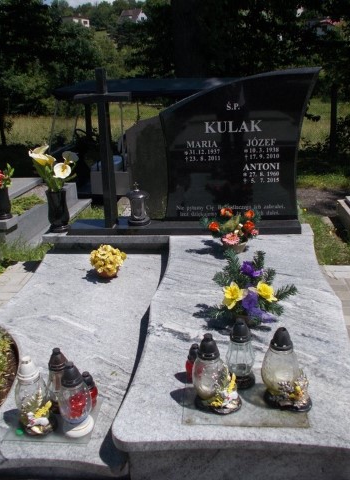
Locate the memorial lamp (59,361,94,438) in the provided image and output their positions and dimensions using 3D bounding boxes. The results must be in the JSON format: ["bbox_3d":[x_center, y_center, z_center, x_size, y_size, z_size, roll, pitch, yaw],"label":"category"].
[{"bbox_3d":[-0.378,0.575,1.778,0.128,0.297,0.128,-1,22,5],"label":"memorial lamp"}]

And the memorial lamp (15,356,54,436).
[{"bbox_3d":[-0.528,0.570,1.791,0.140,0.310,0.140,-8,22,-11],"label":"memorial lamp"}]

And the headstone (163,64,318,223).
[{"bbox_3d":[0.432,-0.630,3.304,1.048,1.001,0.110,0,17,7],"label":"headstone"}]

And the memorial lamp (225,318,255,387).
[{"bbox_3d":[0.256,0.418,1.807,0.110,0.280,0.110,0,22,6],"label":"memorial lamp"}]

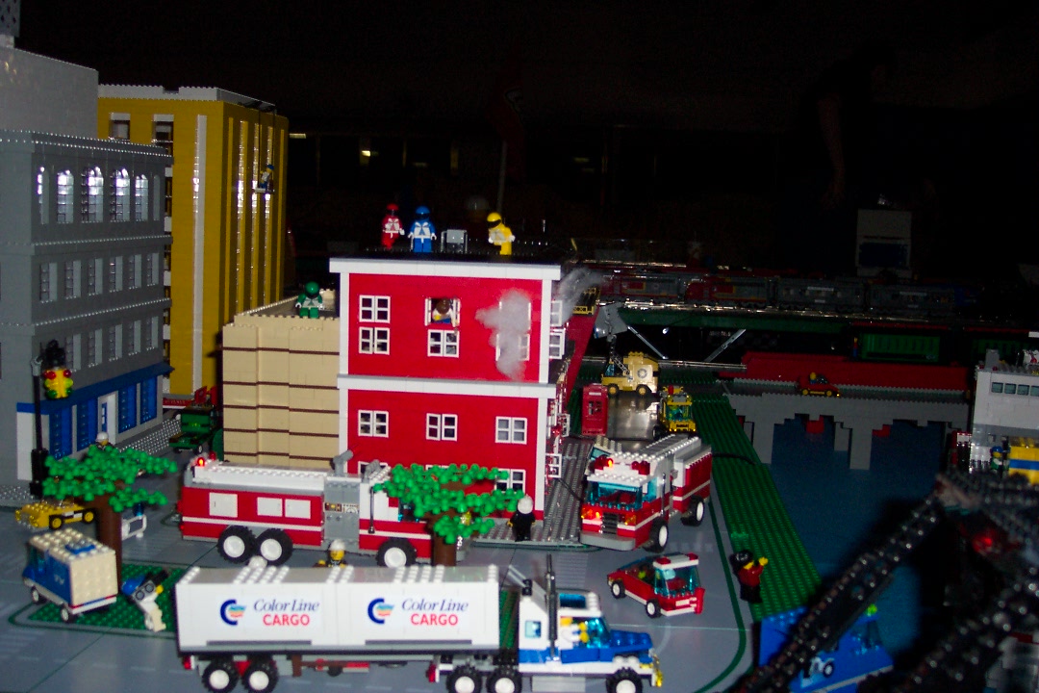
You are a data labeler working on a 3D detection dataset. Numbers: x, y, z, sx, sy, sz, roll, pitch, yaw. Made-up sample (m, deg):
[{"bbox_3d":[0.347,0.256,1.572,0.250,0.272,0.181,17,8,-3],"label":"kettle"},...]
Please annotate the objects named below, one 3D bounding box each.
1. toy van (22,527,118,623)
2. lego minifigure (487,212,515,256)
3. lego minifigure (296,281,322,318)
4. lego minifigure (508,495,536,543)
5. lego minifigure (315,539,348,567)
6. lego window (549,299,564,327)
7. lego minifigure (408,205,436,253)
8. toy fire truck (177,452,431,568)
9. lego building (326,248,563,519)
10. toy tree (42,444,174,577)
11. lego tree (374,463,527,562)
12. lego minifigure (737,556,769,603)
[{"bbox_3d":[-0.329,0.165,0.801,0.080,0.049,0.036,8,10,41],"label":"toy van"},{"bbox_3d":[-0.017,-0.103,1.003,0.020,0.039,0.024,-5,10,-44],"label":"lego minifigure"},{"bbox_3d":[-0.210,-0.043,1.098,0.026,0.042,0.016,1,7,-7],"label":"lego minifigure"},{"bbox_3d":[0.003,0.152,0.978,0.025,0.043,0.017,1,7,-7],"label":"lego minifigure"},{"bbox_3d":[-0.141,0.169,0.841,0.027,0.043,0.018,4,8,15],"label":"lego minifigure"},{"bbox_3d":[0.033,-0.030,1.016,0.015,0.025,0.004,1,7,-3],"label":"lego window"},{"bbox_3d":[-0.090,-0.107,1.010,0.026,0.043,0.016,1,7,-3],"label":"lego minifigure"},{"bbox_3d":[-0.161,0.132,0.914,0.238,0.095,0.050,3,7,8],"label":"toy fire truck"},{"bbox_3d":[-0.056,0.029,1.121,0.208,0.254,0.265,2,7,6],"label":"lego building"},{"bbox_3d":[-0.310,0.132,0.833,0.107,0.107,0.098,2,7,6],"label":"toy tree"},{"bbox_3d":[-0.056,0.140,0.827,0.112,0.107,0.100,2,7,6],"label":"lego tree"},{"bbox_3d":[0.178,0.178,0.844,0.022,0.042,0.023,0,9,44],"label":"lego minifigure"}]

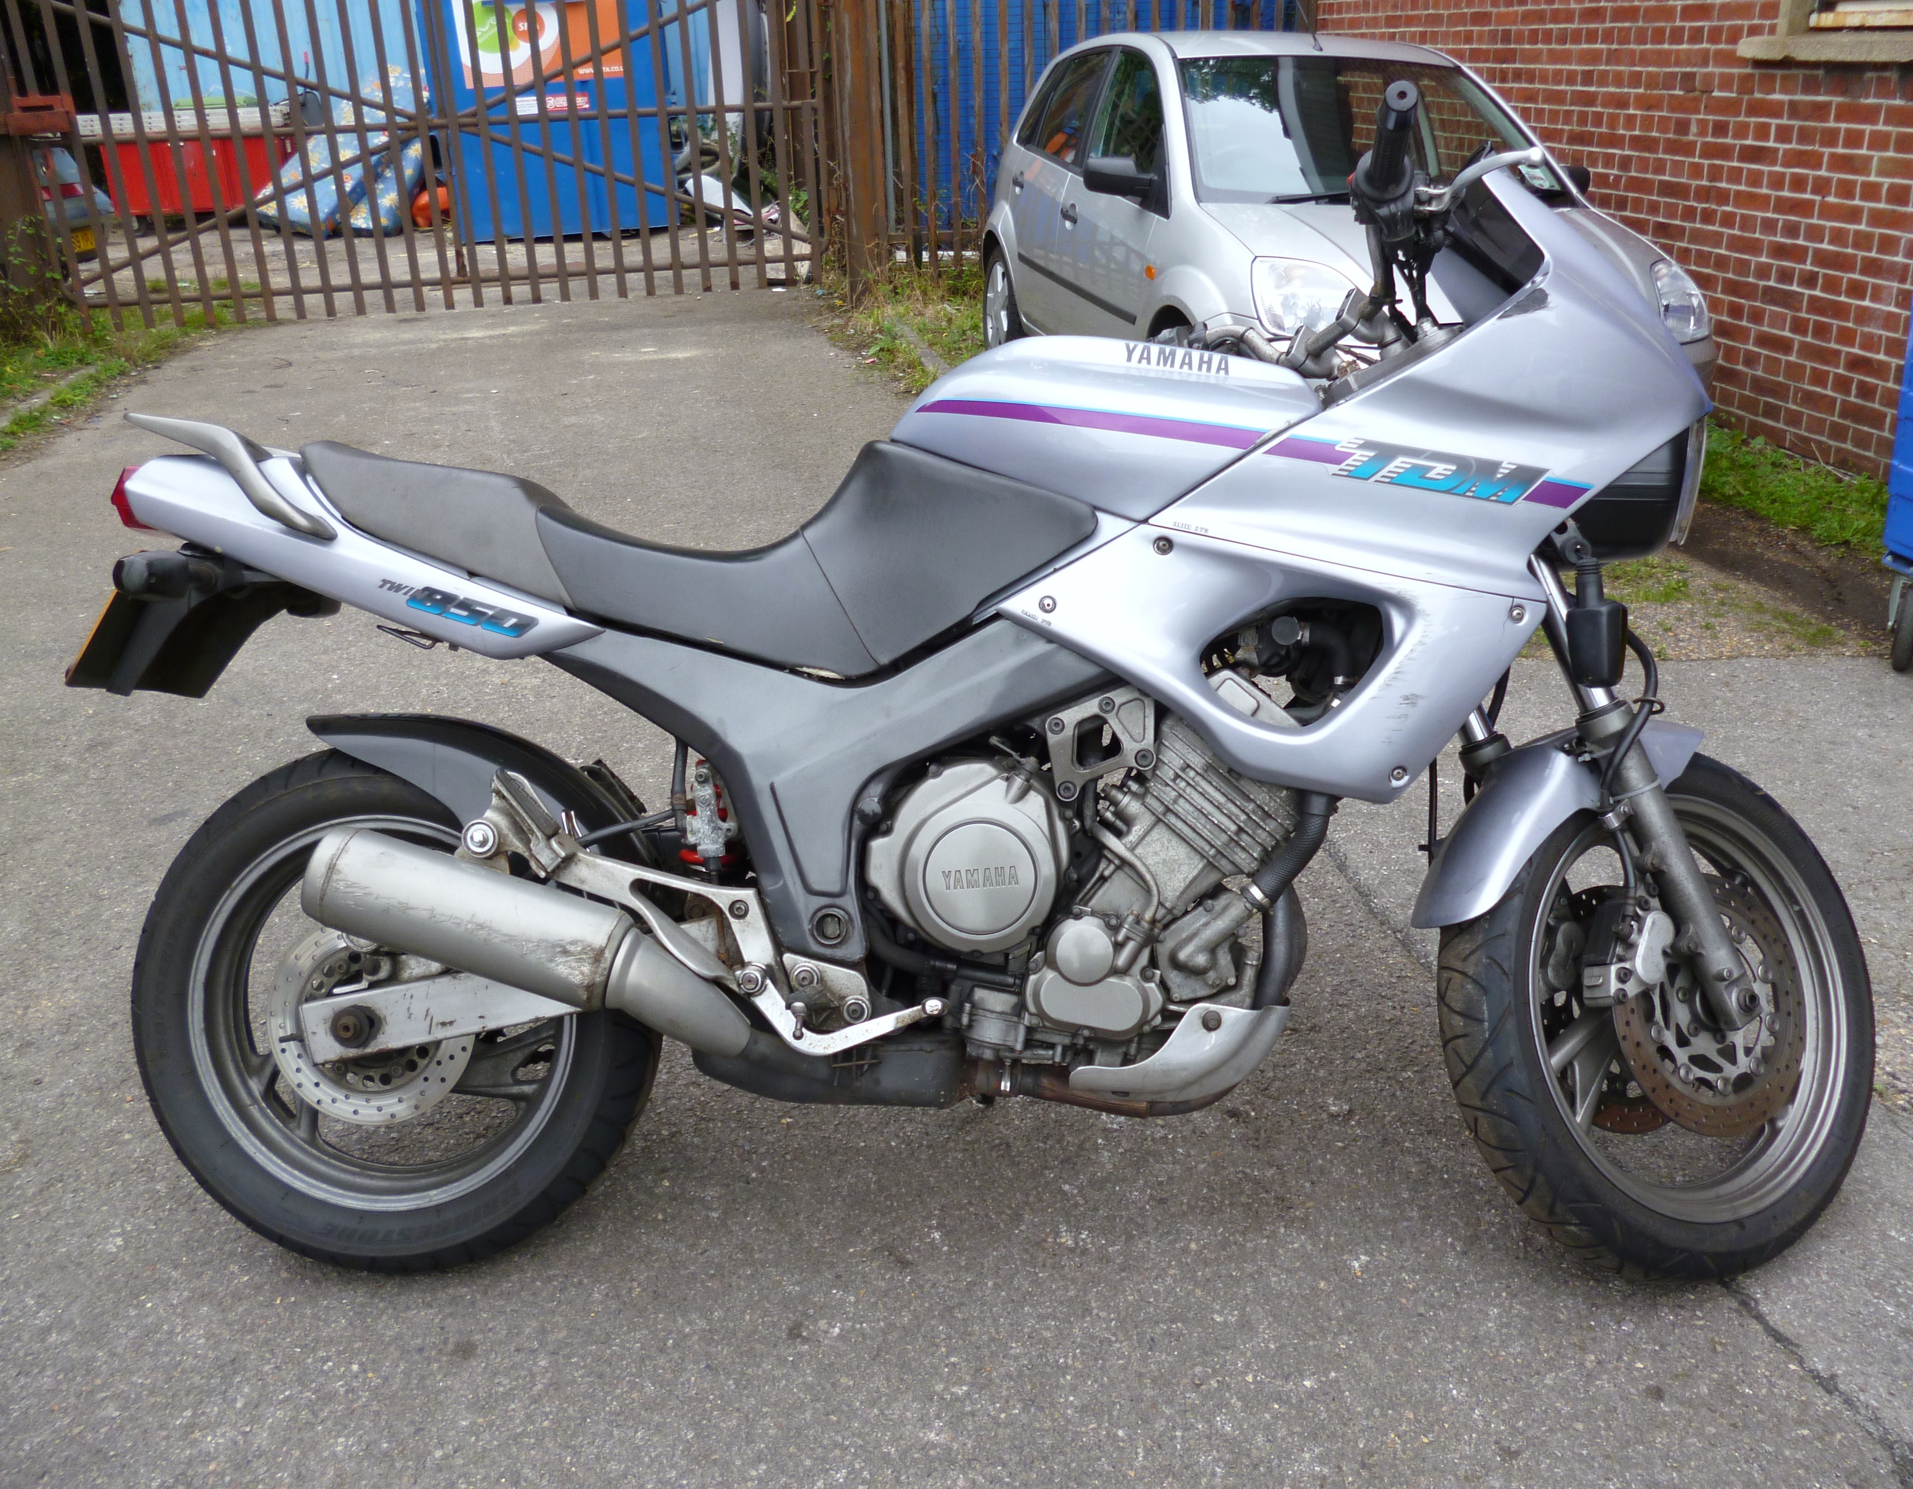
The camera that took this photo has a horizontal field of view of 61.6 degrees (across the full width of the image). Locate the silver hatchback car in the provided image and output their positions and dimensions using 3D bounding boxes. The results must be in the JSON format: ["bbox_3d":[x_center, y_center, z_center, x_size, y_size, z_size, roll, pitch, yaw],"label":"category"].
[{"bbox_3d":[1.285,-2.030,6.410,1.700,1.460,3.920,-6,24,-12],"label":"silver hatchback car"}]

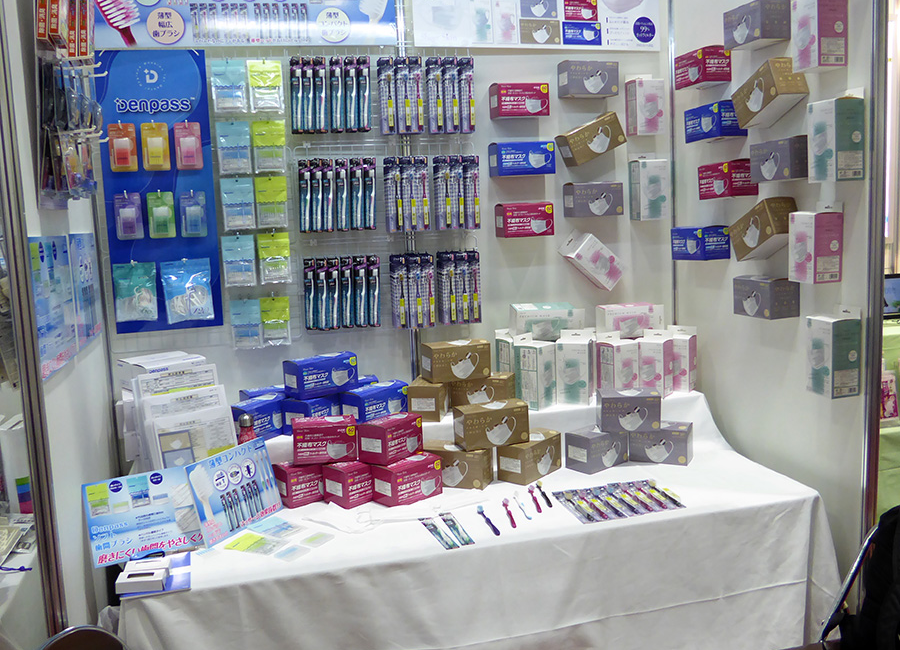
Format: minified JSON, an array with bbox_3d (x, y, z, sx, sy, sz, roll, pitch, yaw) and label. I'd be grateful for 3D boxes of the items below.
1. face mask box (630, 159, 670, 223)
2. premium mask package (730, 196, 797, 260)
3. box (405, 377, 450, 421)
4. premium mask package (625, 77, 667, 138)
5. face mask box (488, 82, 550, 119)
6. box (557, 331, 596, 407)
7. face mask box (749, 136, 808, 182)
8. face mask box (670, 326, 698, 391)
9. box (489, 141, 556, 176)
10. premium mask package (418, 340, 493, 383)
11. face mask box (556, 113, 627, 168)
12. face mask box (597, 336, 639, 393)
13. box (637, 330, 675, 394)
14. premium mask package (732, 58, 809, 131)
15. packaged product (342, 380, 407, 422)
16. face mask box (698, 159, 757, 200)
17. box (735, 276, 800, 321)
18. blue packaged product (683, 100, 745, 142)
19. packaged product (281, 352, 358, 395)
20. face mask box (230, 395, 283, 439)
[{"bbox_3d":[0.710,-0.479,2.967,0.104,0.204,0.085,-5,8,-14],"label":"face mask box"},{"bbox_3d":[0.932,-0.278,2.455,0.097,0.109,0.199,-5,-17,-13],"label":"premium mask package"},{"bbox_3d":[-0.065,0.236,2.627,0.097,0.109,0.199,-1,4,7],"label":"box"},{"bbox_3d":[0.690,-0.768,2.939,0.101,0.202,0.086,-4,8,-14],"label":"premium mask package"},{"bbox_3d":[0.236,-0.756,2.820,0.179,0.106,0.095,-5,9,-14],"label":"face mask box"},{"bbox_3d":[0.412,0.139,2.740,0.105,0.232,0.084,1,9,19],"label":"box"},{"bbox_3d":[0.945,-0.461,2.347,0.096,0.109,0.182,-6,8,-14],"label":"face mask box"},{"bbox_3d":[0.795,0.119,2.893,0.102,0.215,0.086,2,8,32],"label":"face mask box"},{"bbox_3d":[0.247,-0.564,2.833,0.201,0.107,0.096,-5,8,-16],"label":"box"},{"bbox_3d":[0.021,0.109,2.514,0.180,0.106,0.096,-5,8,-20],"label":"premium mask package"},{"bbox_3d":[0.490,-0.641,2.886,0.196,0.108,0.097,-27,13,-10],"label":"face mask box"},{"bbox_3d":[0.569,0.153,2.817,0.102,0.184,0.087,-7,9,-30],"label":"face mask box"},{"bbox_3d":[0.696,0.132,2.835,0.102,0.215,0.086,3,9,36],"label":"box"},{"bbox_3d":[0.920,-0.661,2.395,0.097,0.108,0.196,-4,-15,-14],"label":"premium mask package"},{"bbox_3d":[-0.222,0.251,2.569,0.203,0.107,0.093,-10,11,-43],"label":"packaged product"},{"bbox_3d":[0.878,-0.454,2.626,0.095,0.106,0.179,-5,6,-14],"label":"face mask box"},{"bbox_3d":[0.943,-0.082,2.483,0.096,0.109,0.182,-4,6,-14],"label":"box"},{"bbox_3d":[0.851,-0.645,2.661,0.103,0.104,0.179,-4,8,-14],"label":"blue packaged product"},{"bbox_3d":[-0.397,0.157,2.567,0.201,0.106,0.098,-8,10,-36],"label":"packaged product"},{"bbox_3d":[-0.571,0.282,2.475,0.096,0.107,0.201,1,8,28],"label":"face mask box"}]

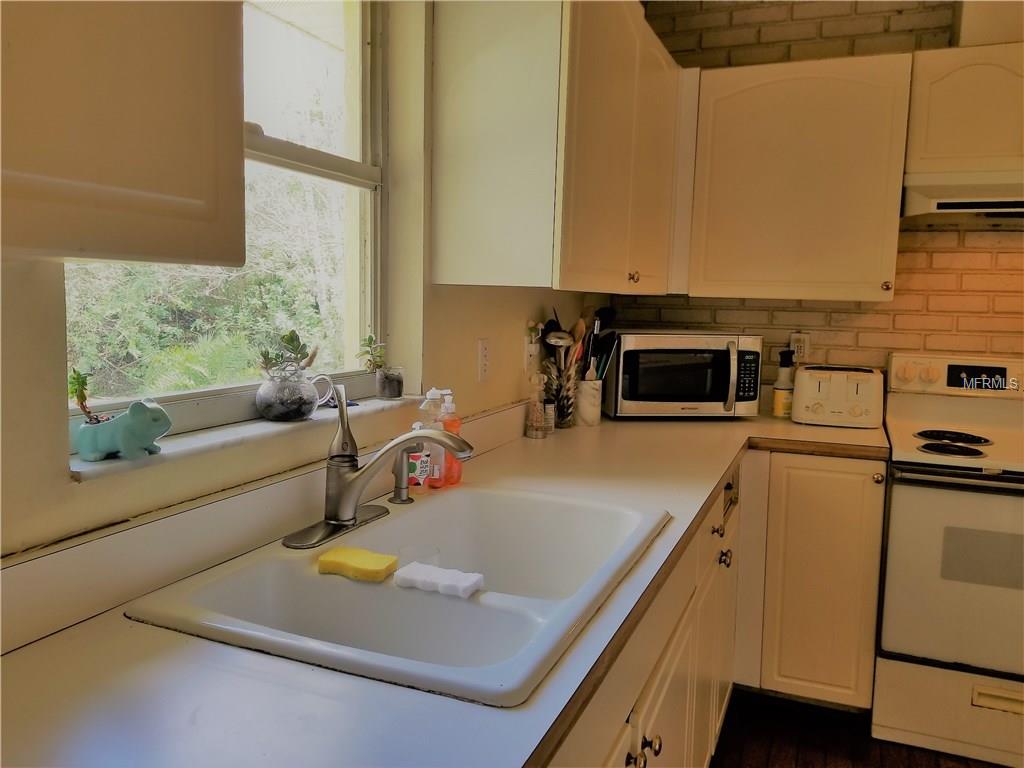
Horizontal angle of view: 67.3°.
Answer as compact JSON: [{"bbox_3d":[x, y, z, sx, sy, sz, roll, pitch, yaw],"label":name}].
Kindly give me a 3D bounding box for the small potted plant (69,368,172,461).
[{"bbox_3d":[-0.529,0.040,1.048,0.120,0.120,0.075,-1,7,-17],"label":"small potted plant"}]

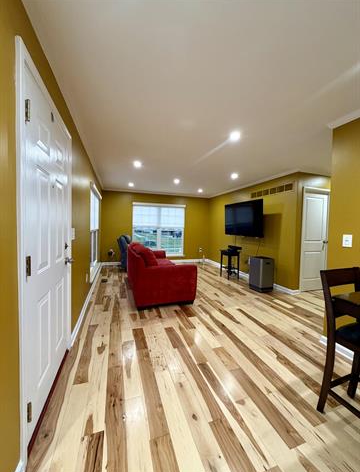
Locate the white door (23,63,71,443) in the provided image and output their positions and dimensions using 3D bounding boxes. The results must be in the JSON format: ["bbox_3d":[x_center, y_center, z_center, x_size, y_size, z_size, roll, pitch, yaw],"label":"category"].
[{"bbox_3d":[-0.961,0.116,1.441,0.060,2.030,0.914,1,3,-18],"label":"white door"}]

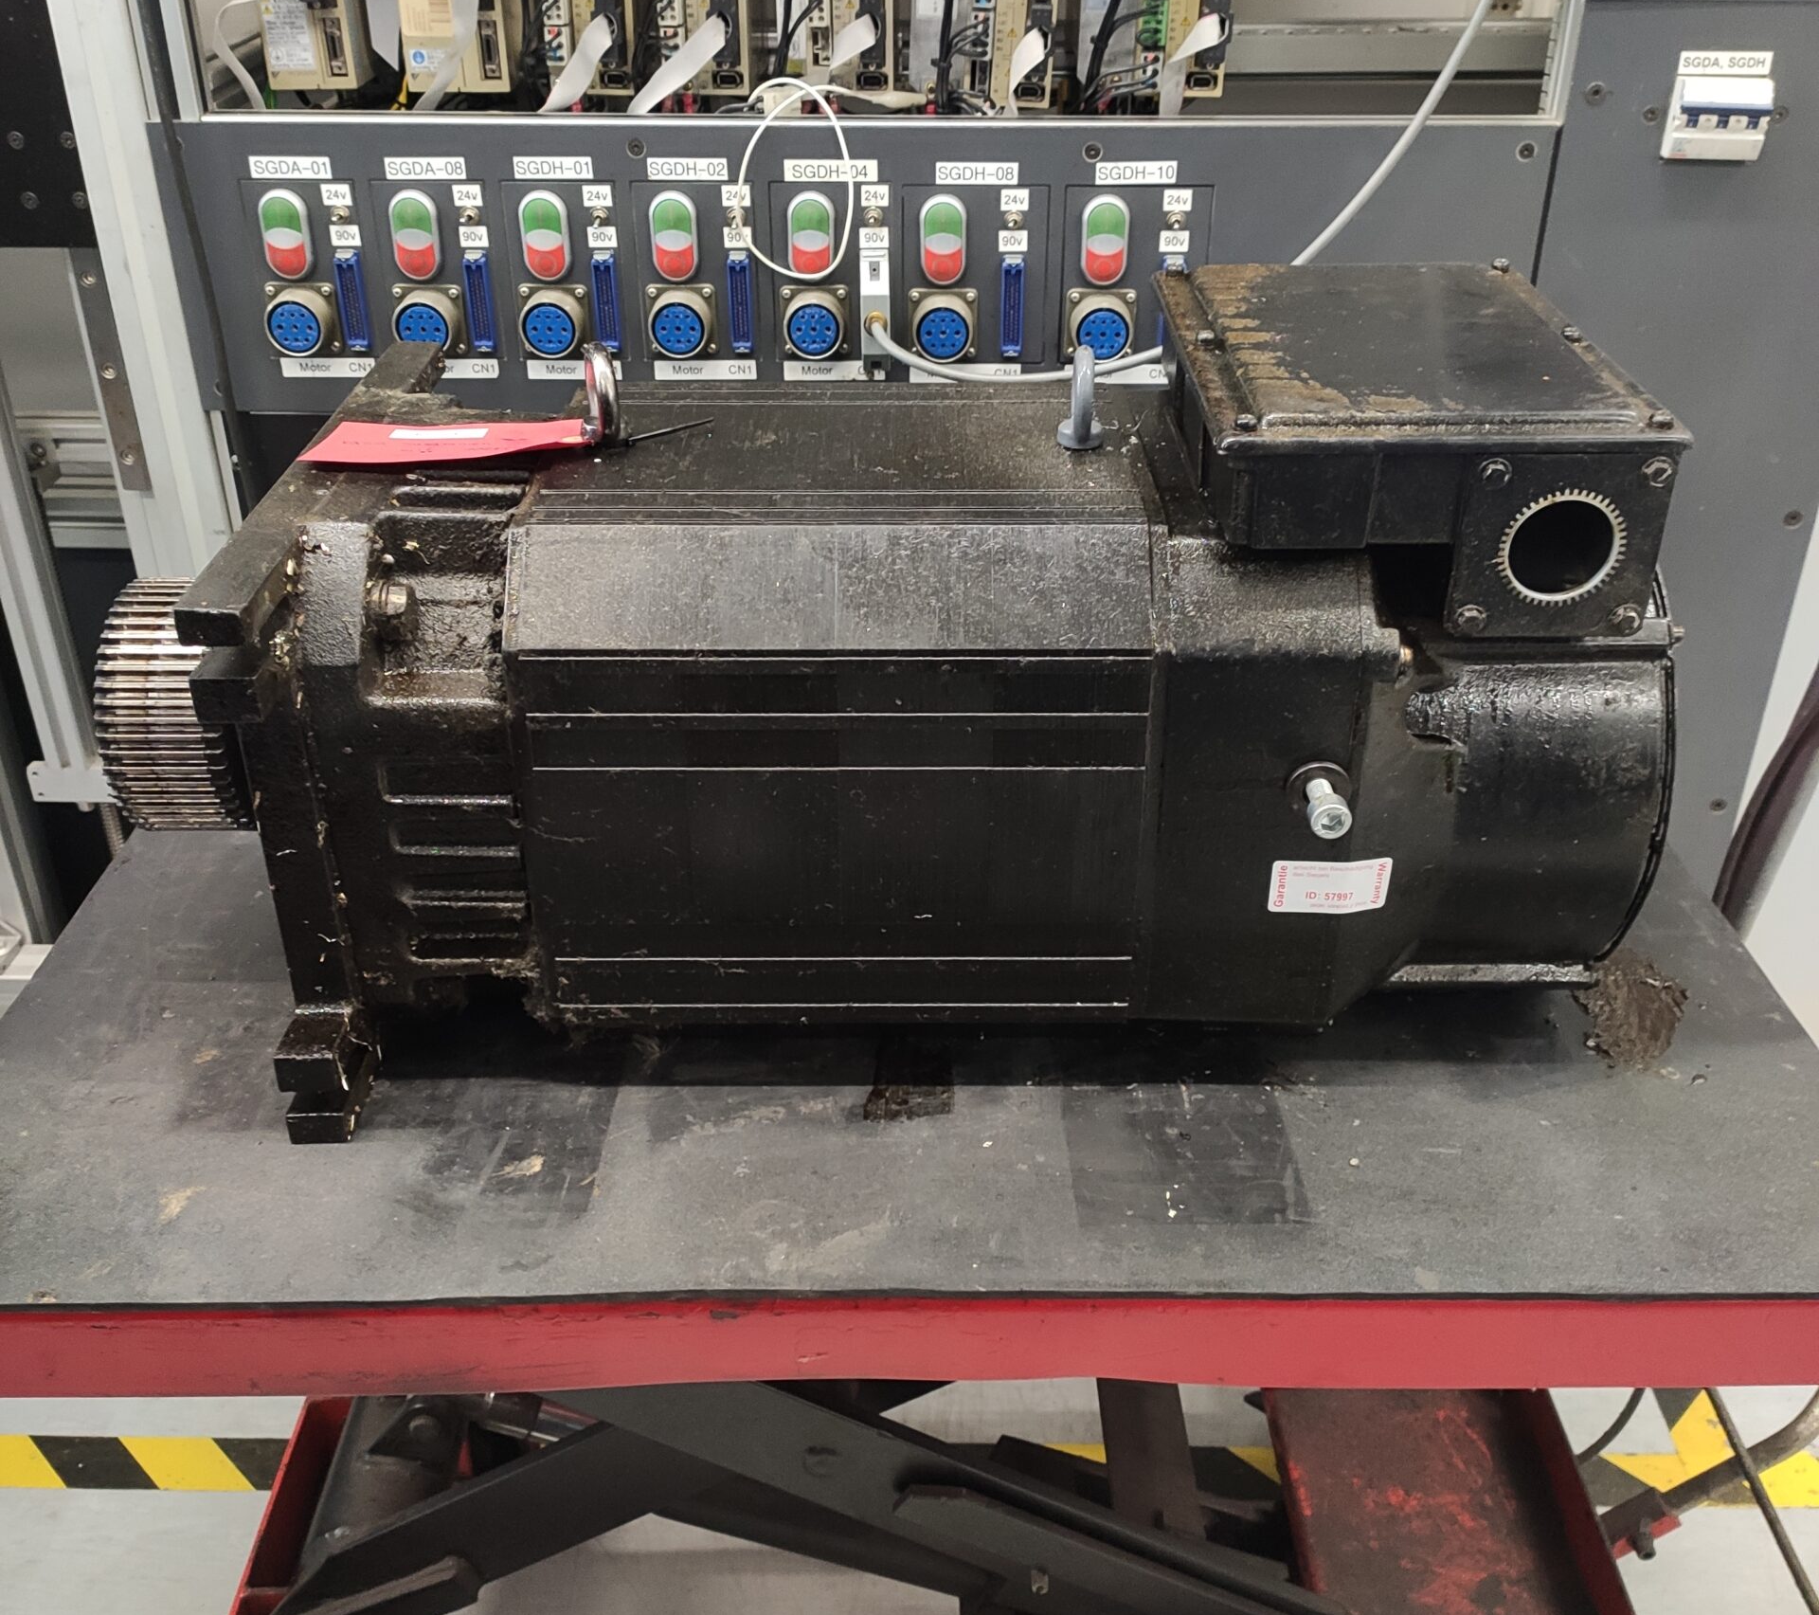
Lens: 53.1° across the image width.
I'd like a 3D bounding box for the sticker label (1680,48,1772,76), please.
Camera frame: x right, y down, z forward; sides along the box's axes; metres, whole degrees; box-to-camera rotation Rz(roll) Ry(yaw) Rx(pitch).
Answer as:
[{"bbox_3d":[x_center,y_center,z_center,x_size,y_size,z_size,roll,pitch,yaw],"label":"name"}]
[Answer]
[{"bbox_3d":[0.471,-0.429,1.050,0.053,0.012,0.001,1,29,1],"label":"sticker label"}]

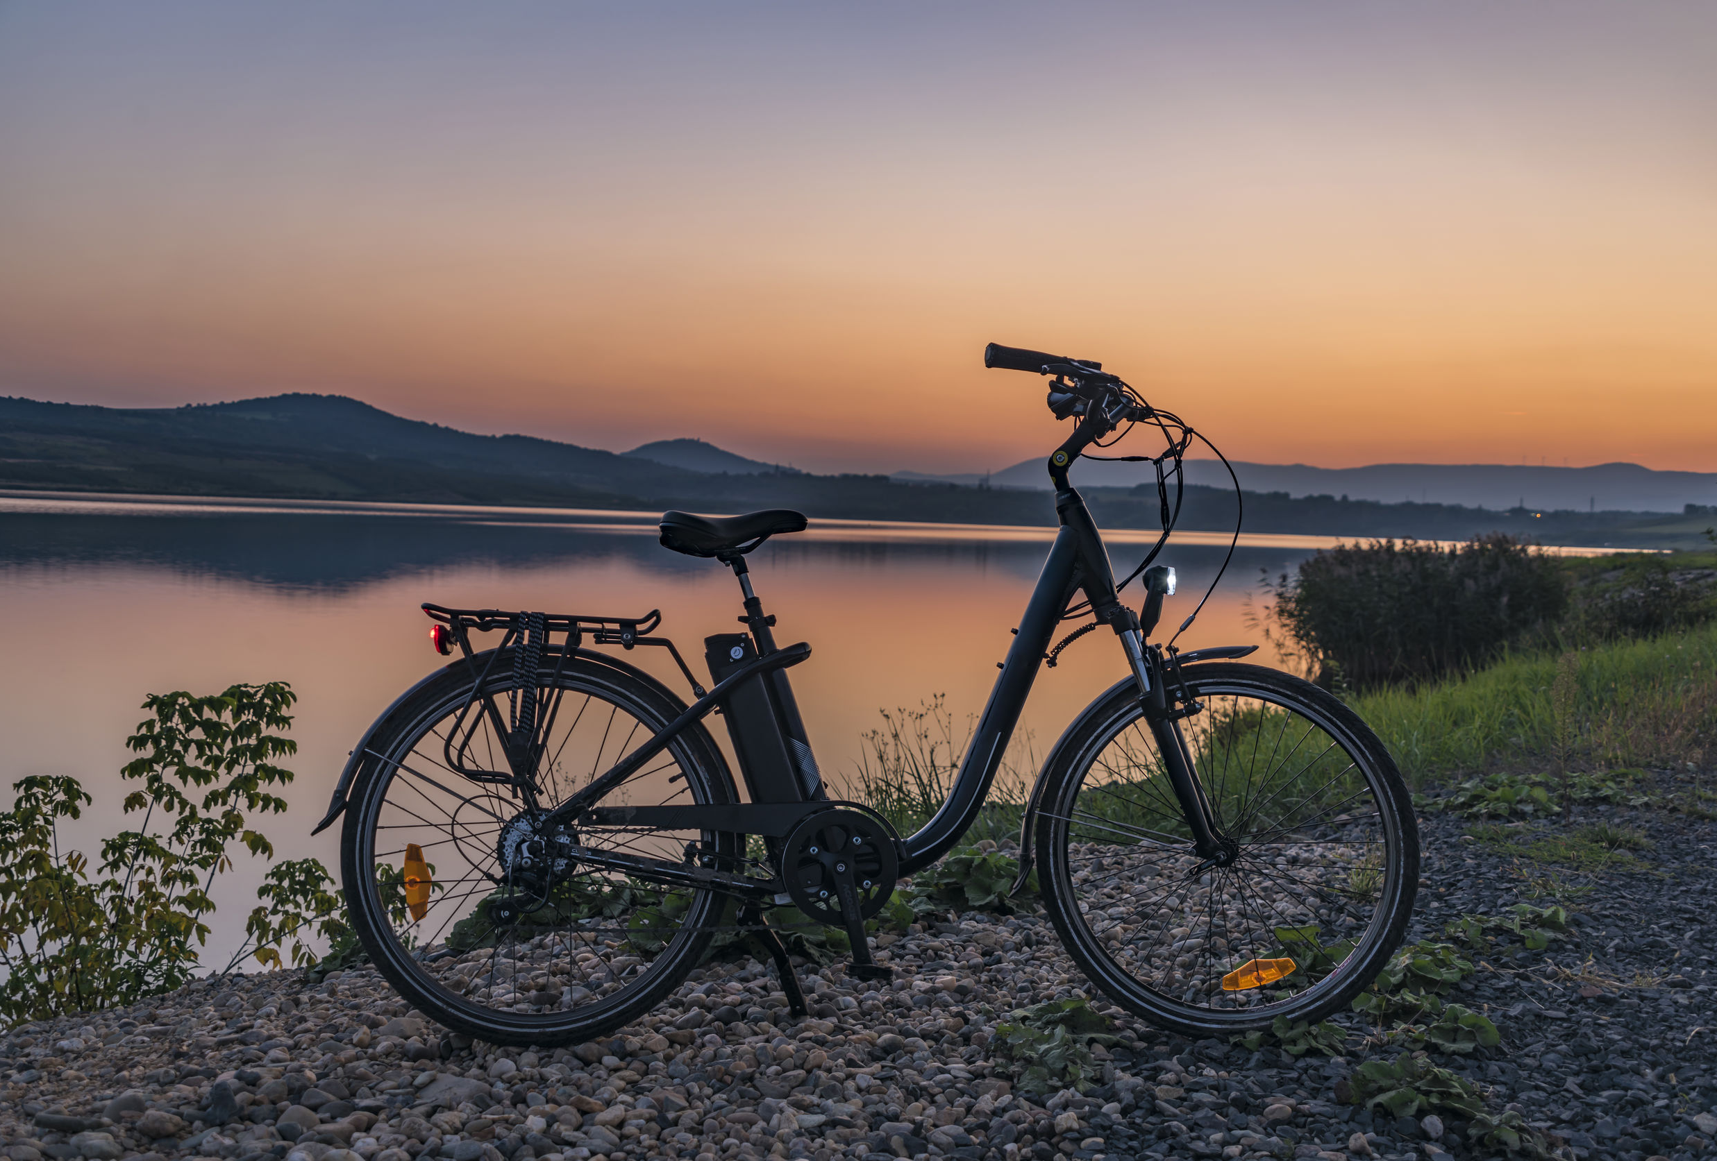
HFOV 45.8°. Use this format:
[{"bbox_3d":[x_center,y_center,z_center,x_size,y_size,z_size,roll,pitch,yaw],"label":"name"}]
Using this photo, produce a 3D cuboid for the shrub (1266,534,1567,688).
[{"bbox_3d":[5.029,0.276,18.300,2.600,1.400,2.100,3,2,15],"label":"shrub"}]

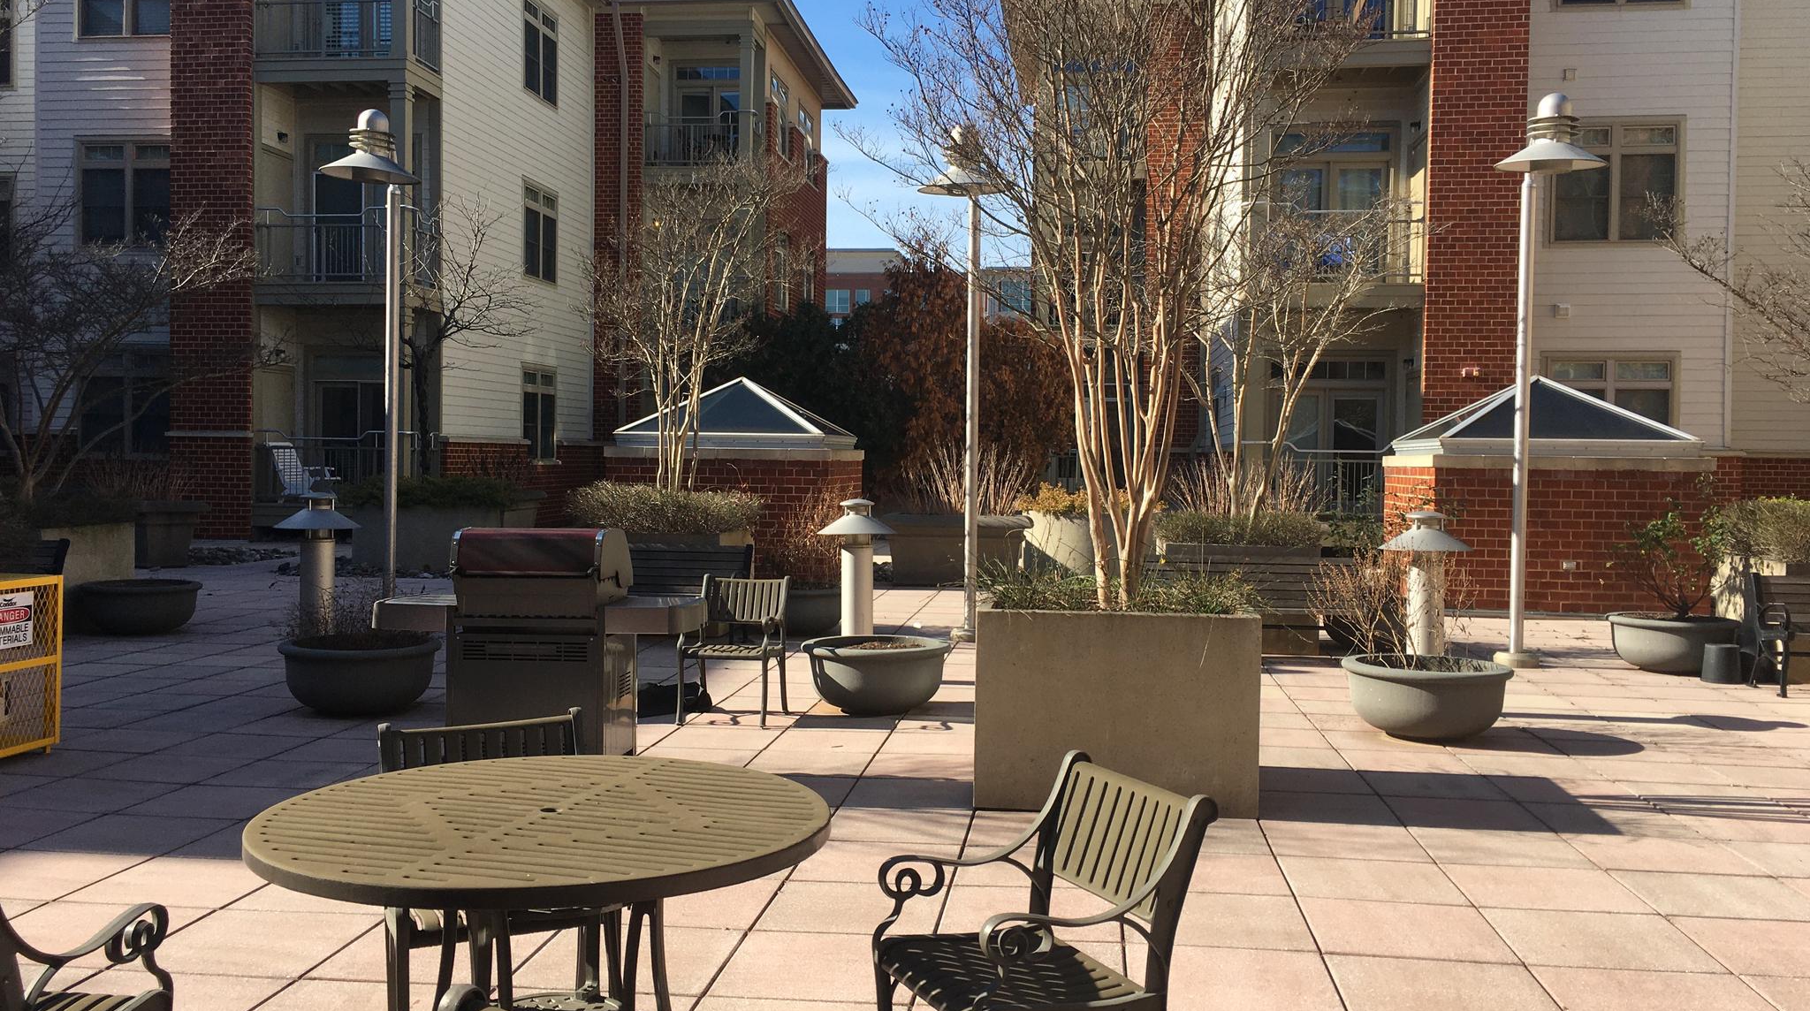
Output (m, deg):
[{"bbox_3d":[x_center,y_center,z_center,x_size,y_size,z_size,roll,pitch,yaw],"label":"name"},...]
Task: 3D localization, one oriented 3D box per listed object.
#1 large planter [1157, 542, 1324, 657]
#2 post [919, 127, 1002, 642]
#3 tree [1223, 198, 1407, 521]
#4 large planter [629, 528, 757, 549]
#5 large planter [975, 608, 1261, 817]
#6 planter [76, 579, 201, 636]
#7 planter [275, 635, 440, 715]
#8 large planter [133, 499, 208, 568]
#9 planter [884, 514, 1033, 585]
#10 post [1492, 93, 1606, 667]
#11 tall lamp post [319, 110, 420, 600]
[{"bbox_3d":[2.816,0.745,12.907,1.220,0.880,1.200,1,2,7],"label":"large planter"},{"bbox_3d":[0.522,-1.012,12.965,0.860,4.350,1.000,1,2,7],"label":"post"},{"bbox_3d":[3.397,-1.216,12.850,1.900,2.850,1.800,1,2,7],"label":"tree"},{"bbox_3d":[-2.143,0.677,13.809,1.220,0.880,1.200,1,2,7],"label":"large planter"},{"bbox_3d":[0.995,0.894,7.203,1.220,0.880,1.200,1,2,7],"label":"large planter"},{"bbox_3d":[-6.592,0.893,13.045,0.960,0.415,0.960,1,2,7],"label":"planter"},{"bbox_3d":[-3.286,1.033,9.171,0.930,0.415,0.930,1,2,7],"label":"planter"},{"bbox_3d":[-10.538,0.375,21.084,1.250,0.930,1.150,1,2,7],"label":"large planter"},{"bbox_3d":[0.712,0.547,19.176,1.850,0.880,1.050,1,2,7],"label":"planter"},{"bbox_3d":[4.875,-0.938,11.658,0.860,4.350,1.000,1,2,7],"label":"post"},{"bbox_3d":[-4.403,-1.059,12.591,0.860,4.380,1.000,1,2,7],"label":"tall lamp post"}]

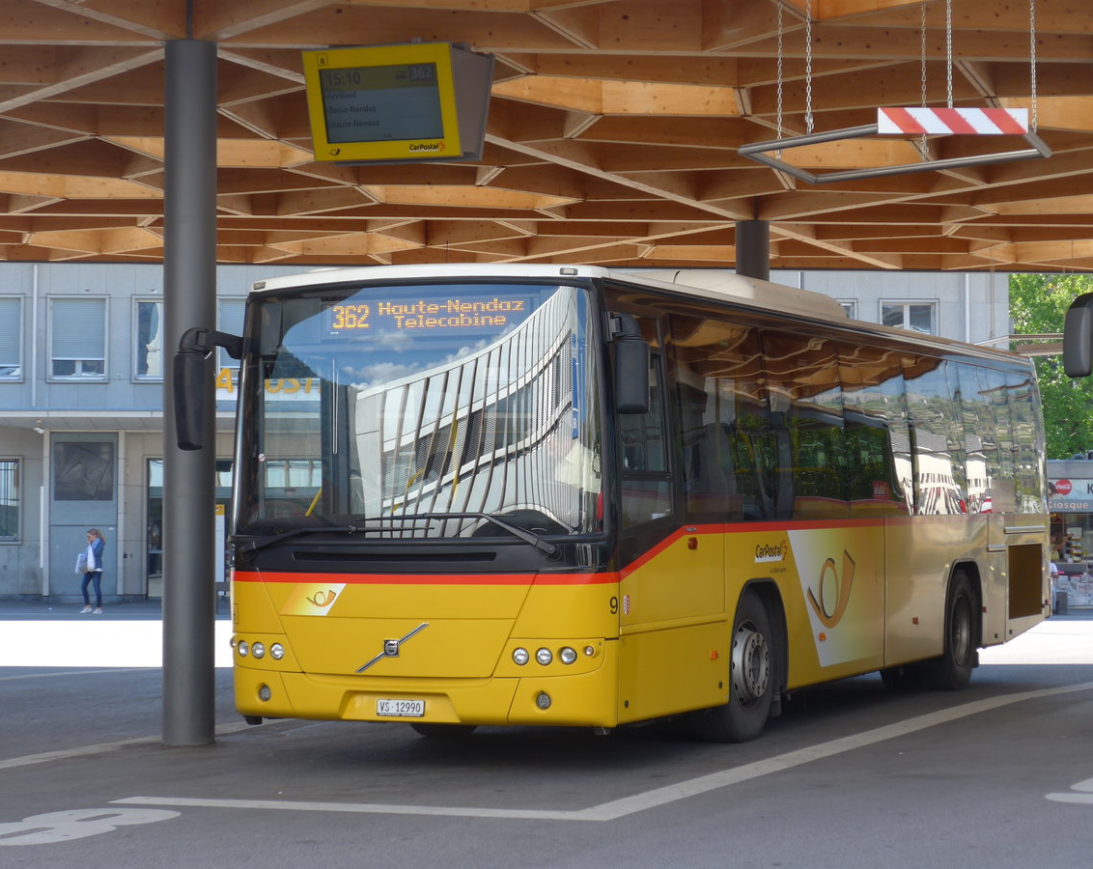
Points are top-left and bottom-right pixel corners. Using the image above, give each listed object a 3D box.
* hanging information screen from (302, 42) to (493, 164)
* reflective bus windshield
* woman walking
[{"bbox_3d":[-0.978,-2.160,17.700,1.070,0.720,0.640,-1,-2,23],"label":"hanging information screen"},{"bbox_3d":[-0.785,-0.135,15.900,2.360,1.500,0.320,-1,-2,24],"label":"reflective bus windshield"},{"bbox_3d":[-8.800,2.650,52.000,0.520,1.650,0.480,1,-2,-20],"label":"woman walking"}]

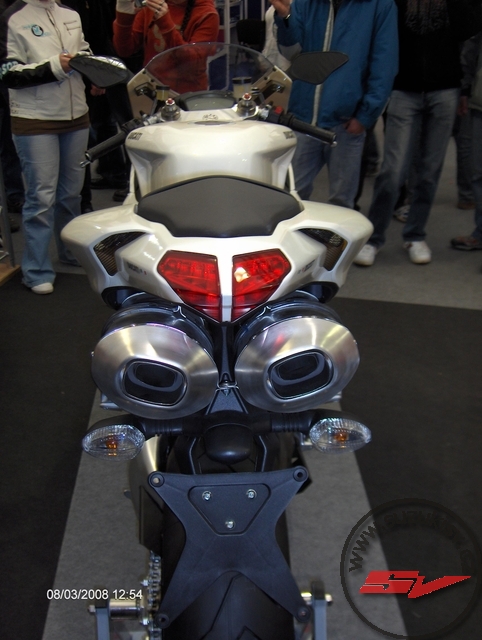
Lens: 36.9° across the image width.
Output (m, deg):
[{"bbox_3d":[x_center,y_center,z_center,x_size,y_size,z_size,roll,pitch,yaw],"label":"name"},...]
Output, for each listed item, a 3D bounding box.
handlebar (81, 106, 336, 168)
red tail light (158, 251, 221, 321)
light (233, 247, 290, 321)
[{"bbox_3d":[-0.089,-0.490,1.940,0.665,0.125,0.210,-3,27,-6],"label":"handlebar"},{"bbox_3d":[-0.061,-0.043,0.865,0.072,0.083,0.065,-1,27,-3],"label":"red tail light"},{"bbox_3d":[0.025,-0.043,0.868,0.072,0.083,0.065,-1,27,-3],"label":"light"}]

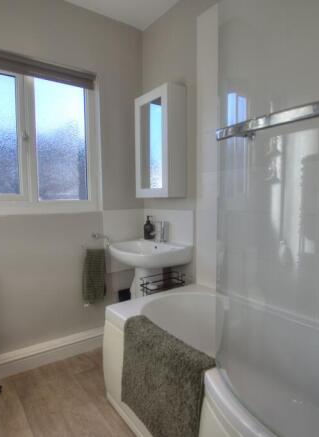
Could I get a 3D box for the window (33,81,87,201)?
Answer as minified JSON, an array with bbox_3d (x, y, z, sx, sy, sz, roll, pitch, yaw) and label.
[{"bbox_3d":[-0.668,-0.526,1.879,0.326,0.805,0.050,-3,4,-33],"label":"window"}]

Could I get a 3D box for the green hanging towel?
[{"bbox_3d":[-0.454,0.406,1.912,0.141,0.384,0.070,-3,4,-33],"label":"green hanging towel"}]

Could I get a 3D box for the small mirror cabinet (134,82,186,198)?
[{"bbox_3d":[0.003,-0.484,1.846,0.148,0.691,0.369,-3,4,-36],"label":"small mirror cabinet"}]

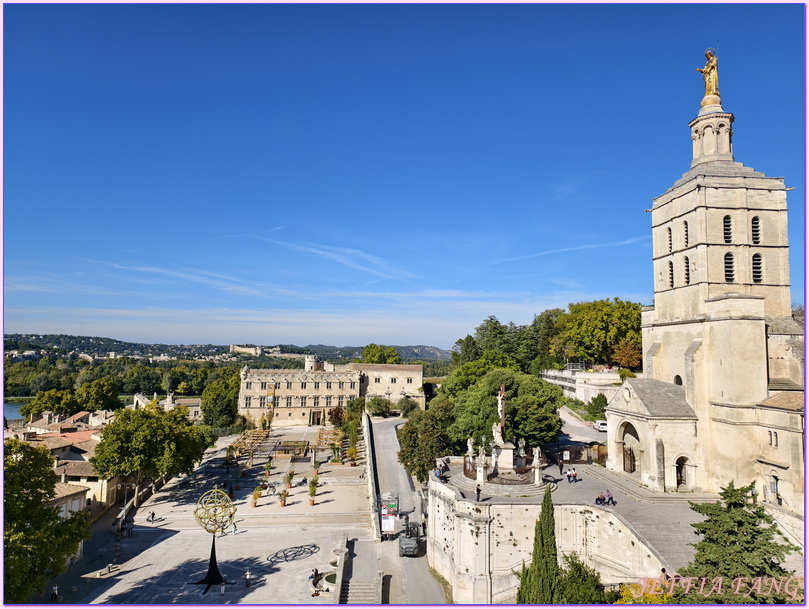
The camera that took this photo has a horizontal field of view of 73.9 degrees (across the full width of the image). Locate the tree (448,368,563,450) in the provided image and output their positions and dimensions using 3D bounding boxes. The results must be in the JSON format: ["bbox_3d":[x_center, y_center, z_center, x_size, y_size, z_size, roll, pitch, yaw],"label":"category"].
[{"bbox_3d":[17.077,17.923,91.000,19.000,14.000,16.500,0,-5,11],"label":"tree"}]

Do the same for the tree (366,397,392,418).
[{"bbox_3d":[-8.621,35.115,183.644,8.800,7.700,8.000,1,-5,-2],"label":"tree"}]

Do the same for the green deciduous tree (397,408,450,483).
[{"bbox_3d":[3.090,23.618,90.409,9.000,12.800,8.500,1,-5,2],"label":"green deciduous tree"}]

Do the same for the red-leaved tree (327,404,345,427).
[{"bbox_3d":[-25.256,40.703,197.000,6.600,8.200,6.400,1,-5,-7],"label":"red-leaved tree"}]

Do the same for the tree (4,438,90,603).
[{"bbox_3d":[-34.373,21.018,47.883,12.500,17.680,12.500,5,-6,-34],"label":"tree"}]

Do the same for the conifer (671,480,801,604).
[{"bbox_3d":[21.167,17.319,33.946,9.000,12.000,8.800,-2,-6,31],"label":"conifer"}]

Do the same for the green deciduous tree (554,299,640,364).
[{"bbox_3d":[49.164,7.525,135.000,21.500,18.000,18.000,-1,-6,20],"label":"green deciduous tree"}]

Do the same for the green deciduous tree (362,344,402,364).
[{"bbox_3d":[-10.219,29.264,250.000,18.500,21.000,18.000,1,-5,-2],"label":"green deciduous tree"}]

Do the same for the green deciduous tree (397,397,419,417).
[{"bbox_3d":[0.968,35.379,185.667,7.600,7.200,7.000,1,-5,0],"label":"green deciduous tree"}]

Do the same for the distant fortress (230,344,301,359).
[{"bbox_3d":[-413.229,139.725,1600.000,220.000,41.000,140.000,2,-6,-14],"label":"distant fortress"}]

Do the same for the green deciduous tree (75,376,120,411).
[{"bbox_3d":[-156.865,46.498,275.000,23.500,19.000,21.000,4,-6,-29],"label":"green deciduous tree"}]

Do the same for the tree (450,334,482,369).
[{"bbox_3d":[18.432,15.162,160.000,9.500,12.500,9.000,0,-5,7],"label":"tree"}]

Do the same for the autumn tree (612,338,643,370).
[{"bbox_3d":[46.862,10.684,112.691,6.600,6.700,6.400,-1,-6,22],"label":"autumn tree"}]

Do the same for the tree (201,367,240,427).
[{"bbox_3d":[-69.060,34.718,202.000,15.000,22.500,15.000,3,-6,-18],"label":"tree"}]

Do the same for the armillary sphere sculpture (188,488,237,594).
[{"bbox_3d":[-21.340,25.830,60.050,5.600,10.300,5.300,1,-5,0],"label":"armillary sphere sculpture"}]

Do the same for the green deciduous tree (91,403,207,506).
[{"bbox_3d":[-44.804,25.668,92.746,17.500,16.310,15.500,4,-6,-25],"label":"green deciduous tree"}]

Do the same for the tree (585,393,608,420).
[{"bbox_3d":[33.843,18.110,94.769,4.500,5.000,4.300,-1,-6,20],"label":"tree"}]

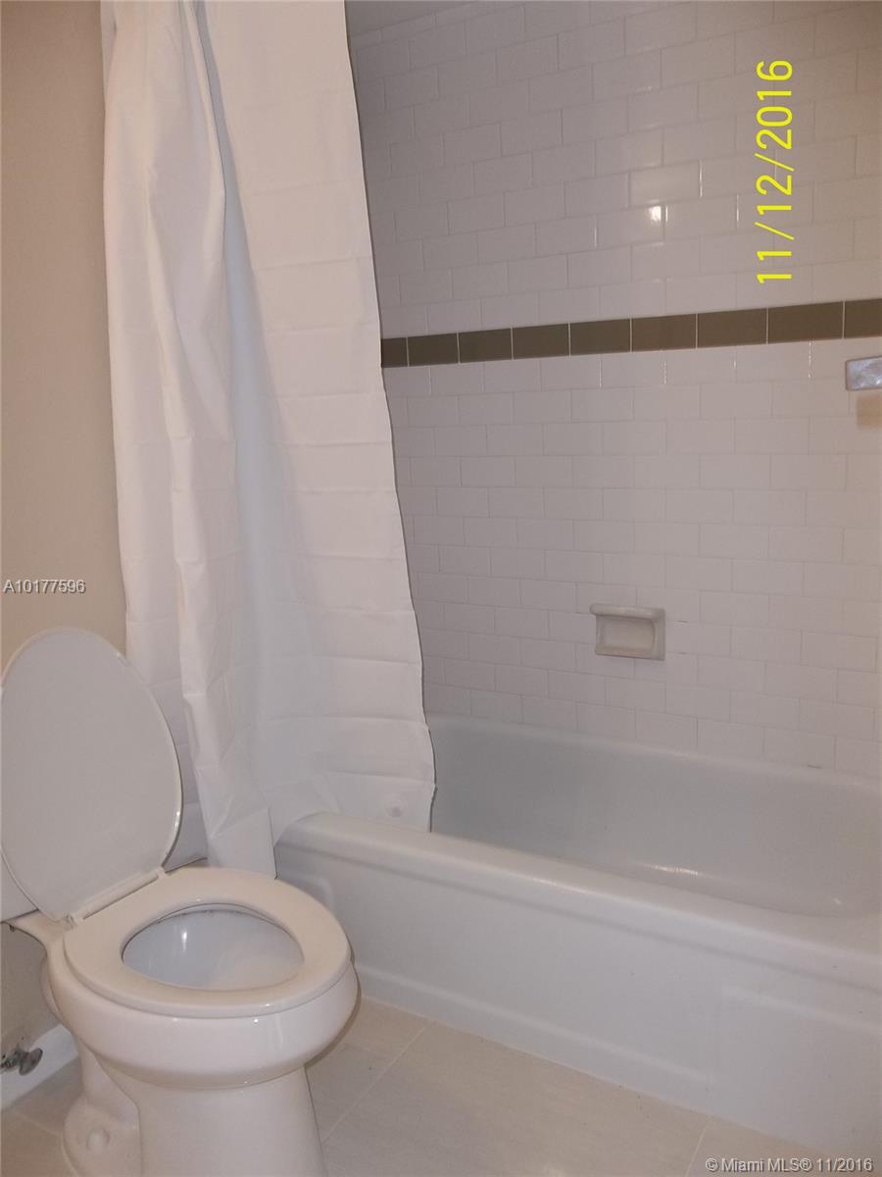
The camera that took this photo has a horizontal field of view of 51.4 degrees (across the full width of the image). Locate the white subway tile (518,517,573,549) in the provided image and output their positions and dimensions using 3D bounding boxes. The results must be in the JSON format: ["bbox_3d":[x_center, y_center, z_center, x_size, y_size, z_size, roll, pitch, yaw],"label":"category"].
[{"bbox_3d":[0.264,-0.136,2.295,0.152,0.076,0.008,4,14,30],"label":"white subway tile"}]

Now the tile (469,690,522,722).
[{"bbox_3d":[0.152,0.323,2.537,0.153,0.076,0.009,4,14,29],"label":"tile"}]

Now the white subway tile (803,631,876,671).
[{"bbox_3d":[0.879,0.136,2.023,0.152,0.076,0.009,4,14,29],"label":"white subway tile"}]

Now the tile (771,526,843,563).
[{"bbox_3d":[0.790,-0.095,1.985,0.152,0.076,0.010,4,14,30],"label":"tile"}]

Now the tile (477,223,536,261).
[{"bbox_3d":[0.159,-0.833,2.207,0.152,0.076,0.009,4,14,29],"label":"tile"}]

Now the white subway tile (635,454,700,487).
[{"bbox_3d":[0.538,-0.280,2.170,0.153,0.076,0.009,4,14,29],"label":"white subway tile"}]

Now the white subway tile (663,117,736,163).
[{"bbox_3d":[0.550,-0.952,1.950,0.152,0.076,0.009,4,14,29],"label":"white subway tile"}]

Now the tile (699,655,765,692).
[{"bbox_3d":[0.675,0.198,2.127,0.152,0.076,0.010,4,14,30],"label":"tile"}]

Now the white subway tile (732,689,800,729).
[{"bbox_3d":[0.745,0.278,2.106,0.152,0.076,0.010,4,14,30],"label":"white subway tile"}]

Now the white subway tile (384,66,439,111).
[{"bbox_3d":[-0.070,-1.249,2.292,0.153,0.076,0.009,4,14,29],"label":"white subway tile"}]

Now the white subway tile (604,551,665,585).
[{"bbox_3d":[0.465,-0.044,2.194,0.152,0.076,0.010,4,14,30],"label":"white subway tile"}]

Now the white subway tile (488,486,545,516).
[{"bbox_3d":[0.191,-0.216,2.315,0.152,0.076,0.010,4,14,30],"label":"white subway tile"}]

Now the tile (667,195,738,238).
[{"bbox_3d":[0.552,-0.790,1.955,0.152,0.076,0.010,4,14,30],"label":"tile"}]

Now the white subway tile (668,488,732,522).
[{"bbox_3d":[0.589,-0.187,2.079,0.152,0.076,0.009,4,14,30],"label":"white subway tile"}]

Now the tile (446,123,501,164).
[{"bbox_3d":[0.081,-1.065,2.196,0.152,0.076,0.009,4,14,29],"label":"tile"}]

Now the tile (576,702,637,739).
[{"bbox_3d":[0.420,0.333,2.319,0.152,0.076,0.008,4,14,30],"label":"tile"}]

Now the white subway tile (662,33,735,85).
[{"bbox_3d":[0.541,-1.104,1.918,0.152,0.076,0.009,4,14,29],"label":"white subway tile"}]

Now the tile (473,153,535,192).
[{"bbox_3d":[0.152,-0.985,2.174,0.152,0.076,0.009,4,14,29],"label":"tile"}]

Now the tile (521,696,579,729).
[{"bbox_3d":[0.289,0.325,2.413,0.152,0.076,0.009,4,14,29],"label":"tile"}]

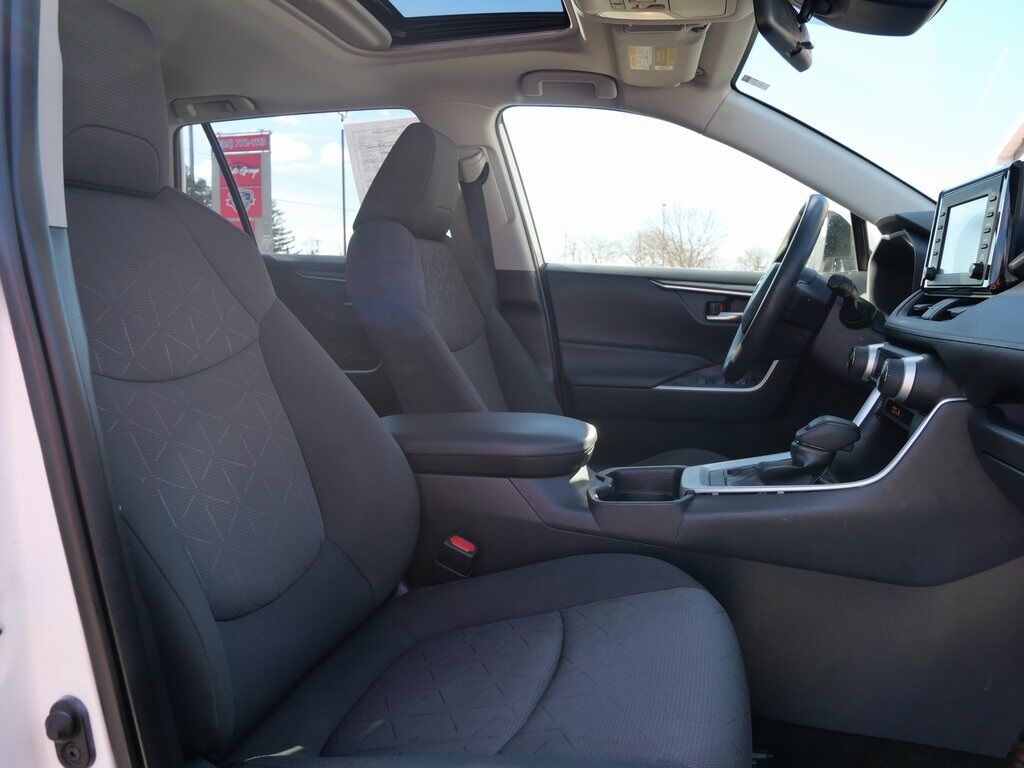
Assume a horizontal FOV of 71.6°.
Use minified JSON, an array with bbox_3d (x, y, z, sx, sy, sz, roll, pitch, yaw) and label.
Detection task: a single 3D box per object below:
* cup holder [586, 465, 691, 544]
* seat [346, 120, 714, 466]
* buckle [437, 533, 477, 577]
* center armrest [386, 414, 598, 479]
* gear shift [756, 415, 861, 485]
[{"bbox_3d":[0.188,0.178,1.027,0.135,0.080,0.200,1,8,14],"label":"cup holder"},{"bbox_3d":[0.074,-0.036,1.421,0.740,0.970,0.530,1,8,14],"label":"seat"},{"bbox_3d":[-0.075,0.242,0.962,0.043,0.052,0.026,23,12,10],"label":"buckle"},{"bbox_3d":[-0.055,0.087,1.086,0.375,0.068,0.200,1,8,14],"label":"center armrest"},{"bbox_3d":[0.402,0.087,0.961,0.130,0.096,0.070,1,8,14],"label":"gear shift"}]

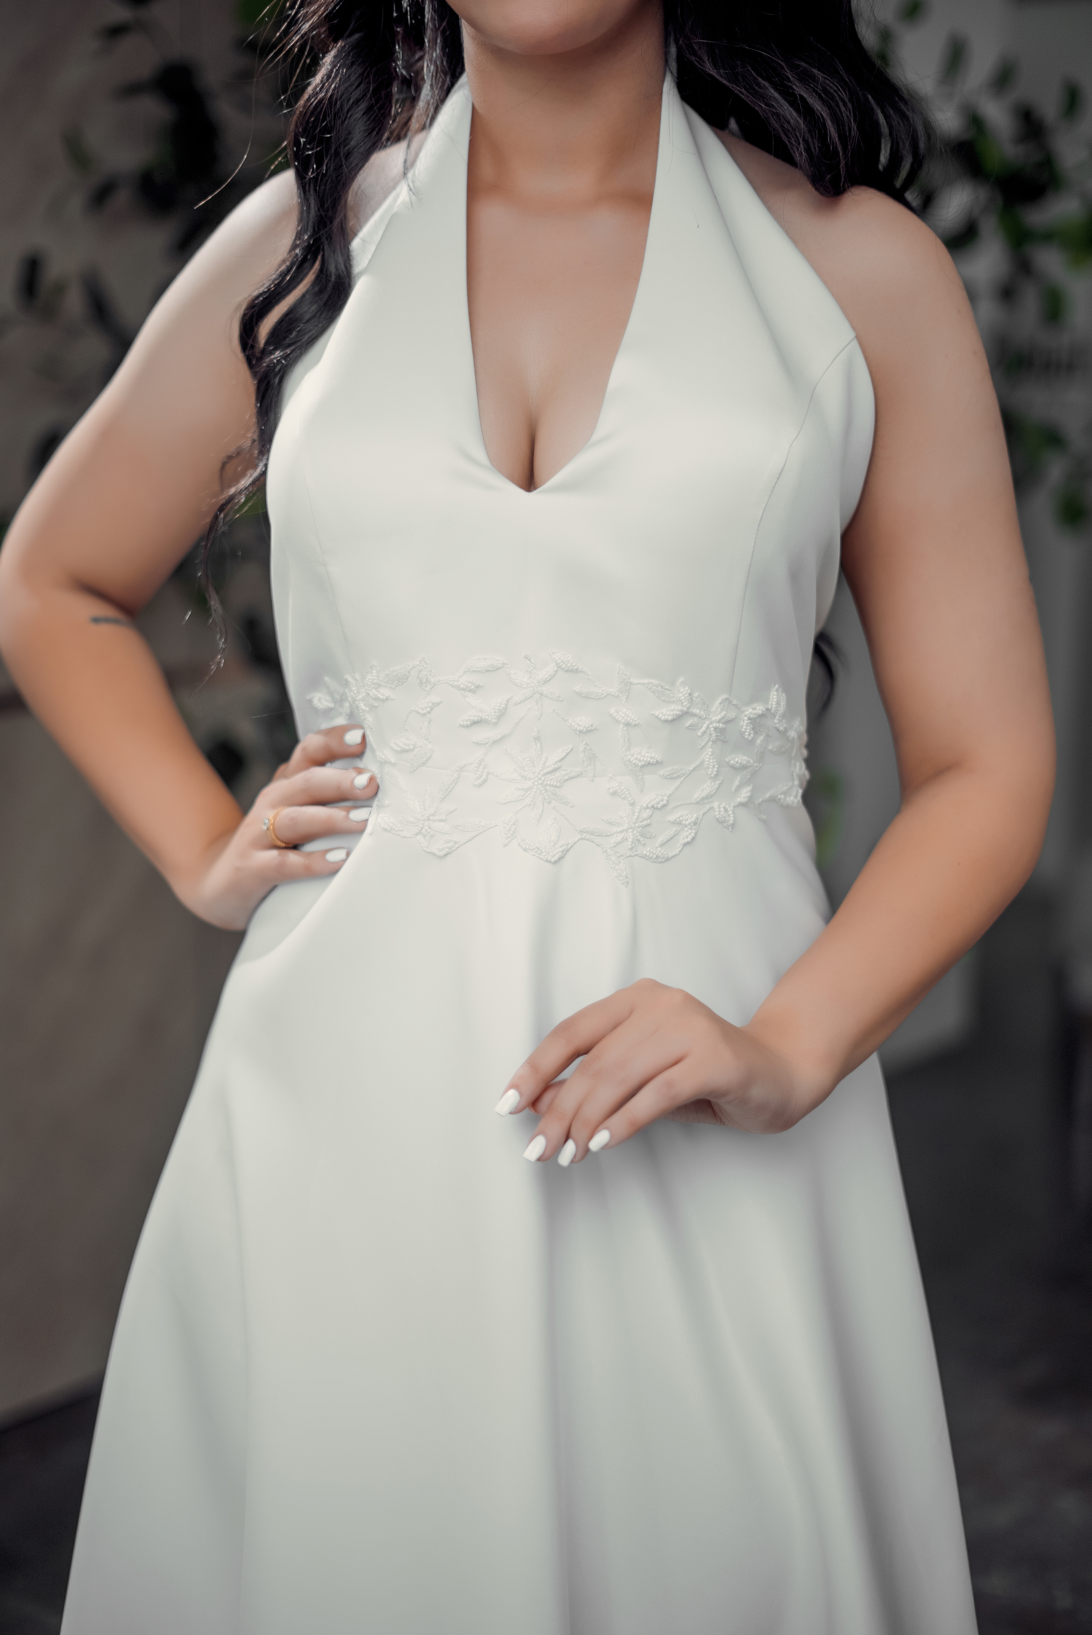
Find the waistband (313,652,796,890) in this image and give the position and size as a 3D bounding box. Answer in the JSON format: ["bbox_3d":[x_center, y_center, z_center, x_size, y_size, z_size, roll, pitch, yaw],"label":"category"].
[{"bbox_3d":[0.006,-0.025,1.197,0.272,0.120,0.130,0,1,6],"label":"waistband"}]

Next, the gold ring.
[{"bbox_3d":[-0.137,0.005,1.189,0.024,0.021,0.004,5,-6,-30],"label":"gold ring"}]

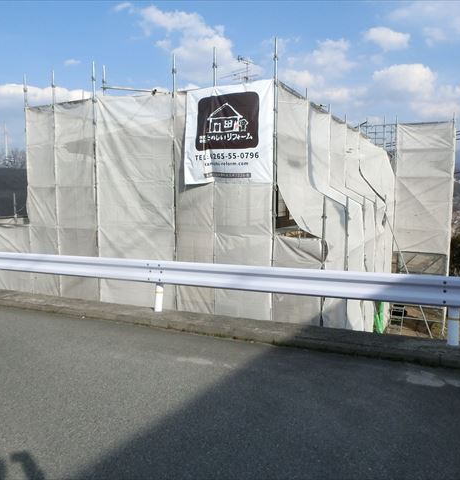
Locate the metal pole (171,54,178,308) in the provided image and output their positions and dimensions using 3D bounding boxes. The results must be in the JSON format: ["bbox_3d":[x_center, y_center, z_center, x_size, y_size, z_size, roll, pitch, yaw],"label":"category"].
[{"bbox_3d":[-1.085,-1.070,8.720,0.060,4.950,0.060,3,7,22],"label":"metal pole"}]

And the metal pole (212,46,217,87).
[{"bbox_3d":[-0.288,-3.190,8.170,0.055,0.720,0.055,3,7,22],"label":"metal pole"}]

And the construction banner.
[{"bbox_3d":[-0.040,-1.920,8.130,1.770,1.800,0.100,3,7,22],"label":"construction banner"}]

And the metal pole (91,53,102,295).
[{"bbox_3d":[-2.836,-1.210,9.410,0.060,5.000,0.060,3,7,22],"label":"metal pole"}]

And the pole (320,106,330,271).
[{"bbox_3d":[1.700,-0.900,7.980,0.060,2.900,0.060,3,7,22],"label":"pole"}]

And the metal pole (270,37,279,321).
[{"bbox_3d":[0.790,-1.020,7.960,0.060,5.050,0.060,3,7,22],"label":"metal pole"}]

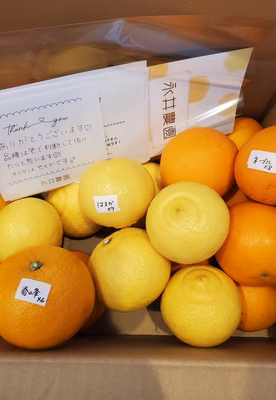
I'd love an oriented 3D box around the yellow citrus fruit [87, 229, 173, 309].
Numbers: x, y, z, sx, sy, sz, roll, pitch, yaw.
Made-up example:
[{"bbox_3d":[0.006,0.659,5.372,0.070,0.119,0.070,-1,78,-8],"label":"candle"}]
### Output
[{"bbox_3d":[-0.008,0.066,0.290,0.079,0.079,0.079,0,71,3],"label":"yellow citrus fruit"}]

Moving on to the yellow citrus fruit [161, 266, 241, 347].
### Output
[{"bbox_3d":[0.061,0.104,0.298,0.077,0.076,0.075,0,71,3],"label":"yellow citrus fruit"}]

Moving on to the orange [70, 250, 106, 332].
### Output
[{"bbox_3d":[-0.088,0.112,0.373,0.097,0.097,0.097,0,71,3],"label":"orange"}]

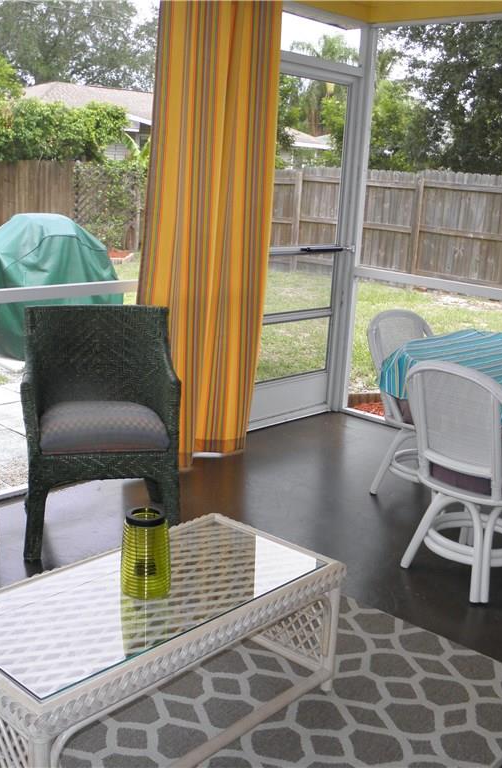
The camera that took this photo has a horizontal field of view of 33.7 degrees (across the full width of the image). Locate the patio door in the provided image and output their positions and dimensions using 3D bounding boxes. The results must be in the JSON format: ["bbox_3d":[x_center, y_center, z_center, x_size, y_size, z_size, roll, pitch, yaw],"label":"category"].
[{"bbox_3d":[0.284,-0.772,4.864,0.060,2.070,0.930,16,18,40],"label":"patio door"}]

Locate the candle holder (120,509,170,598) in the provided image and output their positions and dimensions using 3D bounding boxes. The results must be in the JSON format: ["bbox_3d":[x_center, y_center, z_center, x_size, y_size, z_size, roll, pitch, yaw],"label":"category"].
[{"bbox_3d":[-0.275,0.435,2.145,0.127,0.203,0.127,4,14,0],"label":"candle holder"}]

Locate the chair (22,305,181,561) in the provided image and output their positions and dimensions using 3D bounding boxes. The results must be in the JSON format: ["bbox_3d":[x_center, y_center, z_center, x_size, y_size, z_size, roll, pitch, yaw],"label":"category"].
[{"bbox_3d":[-0.635,0.158,3.347,0.600,0.870,0.640,-1,14,-18],"label":"chair"}]

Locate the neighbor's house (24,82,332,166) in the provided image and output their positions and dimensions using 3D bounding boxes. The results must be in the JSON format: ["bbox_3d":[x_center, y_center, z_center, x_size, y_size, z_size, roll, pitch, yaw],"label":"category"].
[{"bbox_3d":[-2.425,-7.206,25.917,13.000,4.600,9.000,2,14,-9],"label":"neighbor's house"}]

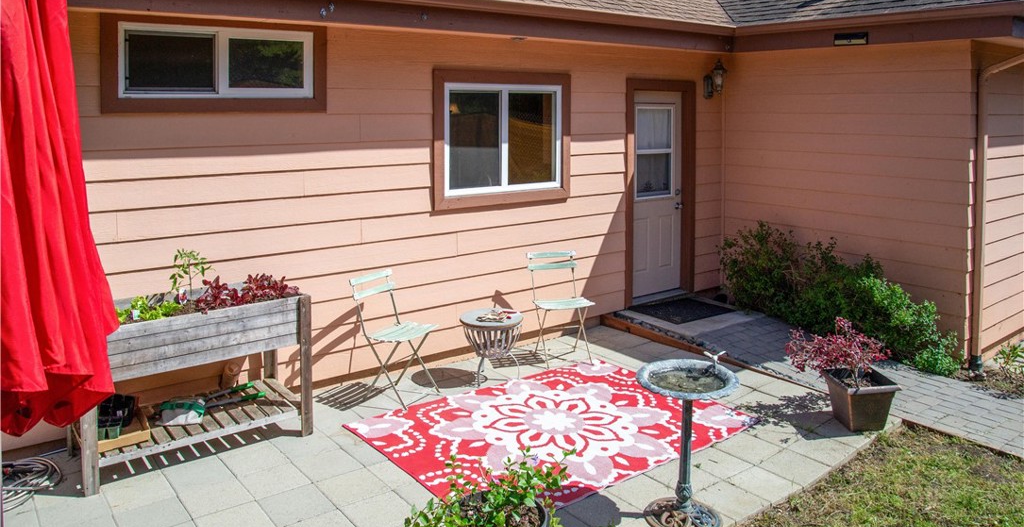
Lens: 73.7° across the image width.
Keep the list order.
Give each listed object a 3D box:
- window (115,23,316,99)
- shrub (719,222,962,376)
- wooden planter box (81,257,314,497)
[{"bbox_3d":[-1.837,-1.273,4.343,1.170,0.436,0.080,-7,11,-35],"label":"window"},{"bbox_3d":[2.800,0.257,5.986,0.750,0.840,2.050,-9,13,-42],"label":"shrub"},{"bbox_3d":[-1.849,0.512,3.975,1.210,1.150,0.580,-7,11,-35],"label":"wooden planter box"}]

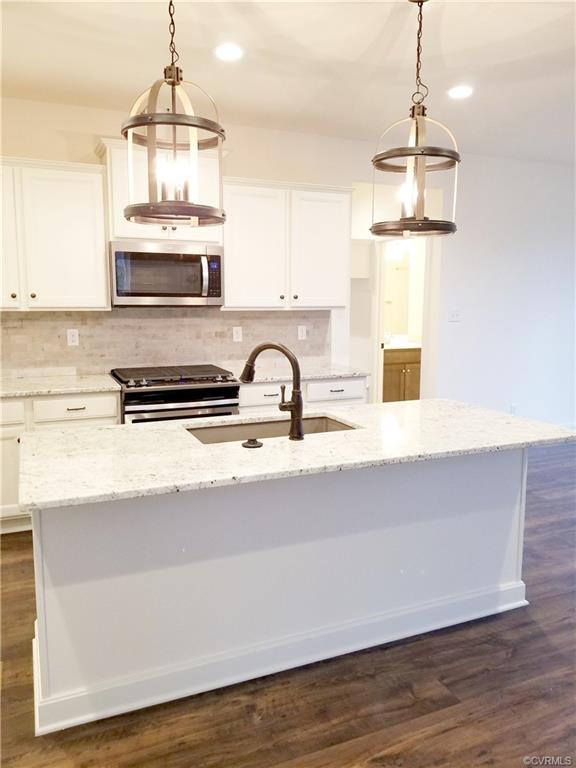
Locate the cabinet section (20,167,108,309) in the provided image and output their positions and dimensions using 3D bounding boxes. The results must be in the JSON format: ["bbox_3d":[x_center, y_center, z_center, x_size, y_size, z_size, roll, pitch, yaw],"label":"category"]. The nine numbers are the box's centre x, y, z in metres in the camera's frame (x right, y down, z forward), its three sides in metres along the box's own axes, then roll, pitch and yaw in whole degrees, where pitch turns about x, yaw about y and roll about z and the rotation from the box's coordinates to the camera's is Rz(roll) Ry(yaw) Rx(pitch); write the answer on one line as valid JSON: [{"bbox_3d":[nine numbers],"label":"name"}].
[{"bbox_3d":[-1.475,-0.933,3.819,0.530,0.875,0.330,-3,9,-23],"label":"cabinet section"}]

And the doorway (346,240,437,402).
[{"bbox_3d":[0.915,-0.324,5.201,0.950,2.040,0.140,-3,9,-23],"label":"doorway"}]

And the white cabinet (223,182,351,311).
[{"bbox_3d":[-0.054,-1.030,4.401,1.030,0.905,0.350,-3,9,-23],"label":"white cabinet"}]

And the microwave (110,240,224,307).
[{"bbox_3d":[-0.868,-0.758,4.057,0.758,0.408,0.400,-3,9,-23],"label":"microwave"}]

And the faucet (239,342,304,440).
[{"bbox_3d":[-0.071,0.025,2.268,0.265,0.380,0.090,3,9,16],"label":"faucet"}]

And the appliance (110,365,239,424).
[{"bbox_3d":[-0.801,0.393,4.067,0.764,0.945,0.730,-3,9,-23],"label":"appliance"}]

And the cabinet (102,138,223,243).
[{"bbox_3d":[-0.862,-1.268,3.972,0.825,0.622,0.420,-3,9,-23],"label":"cabinet"}]

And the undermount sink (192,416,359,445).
[{"bbox_3d":[-0.066,0.308,2.503,0.725,0.220,0.380,-3,9,-23],"label":"undermount sink"}]

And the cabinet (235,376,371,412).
[{"bbox_3d":[0.000,0.365,4.478,1.025,0.884,0.635,-3,9,-23],"label":"cabinet"}]

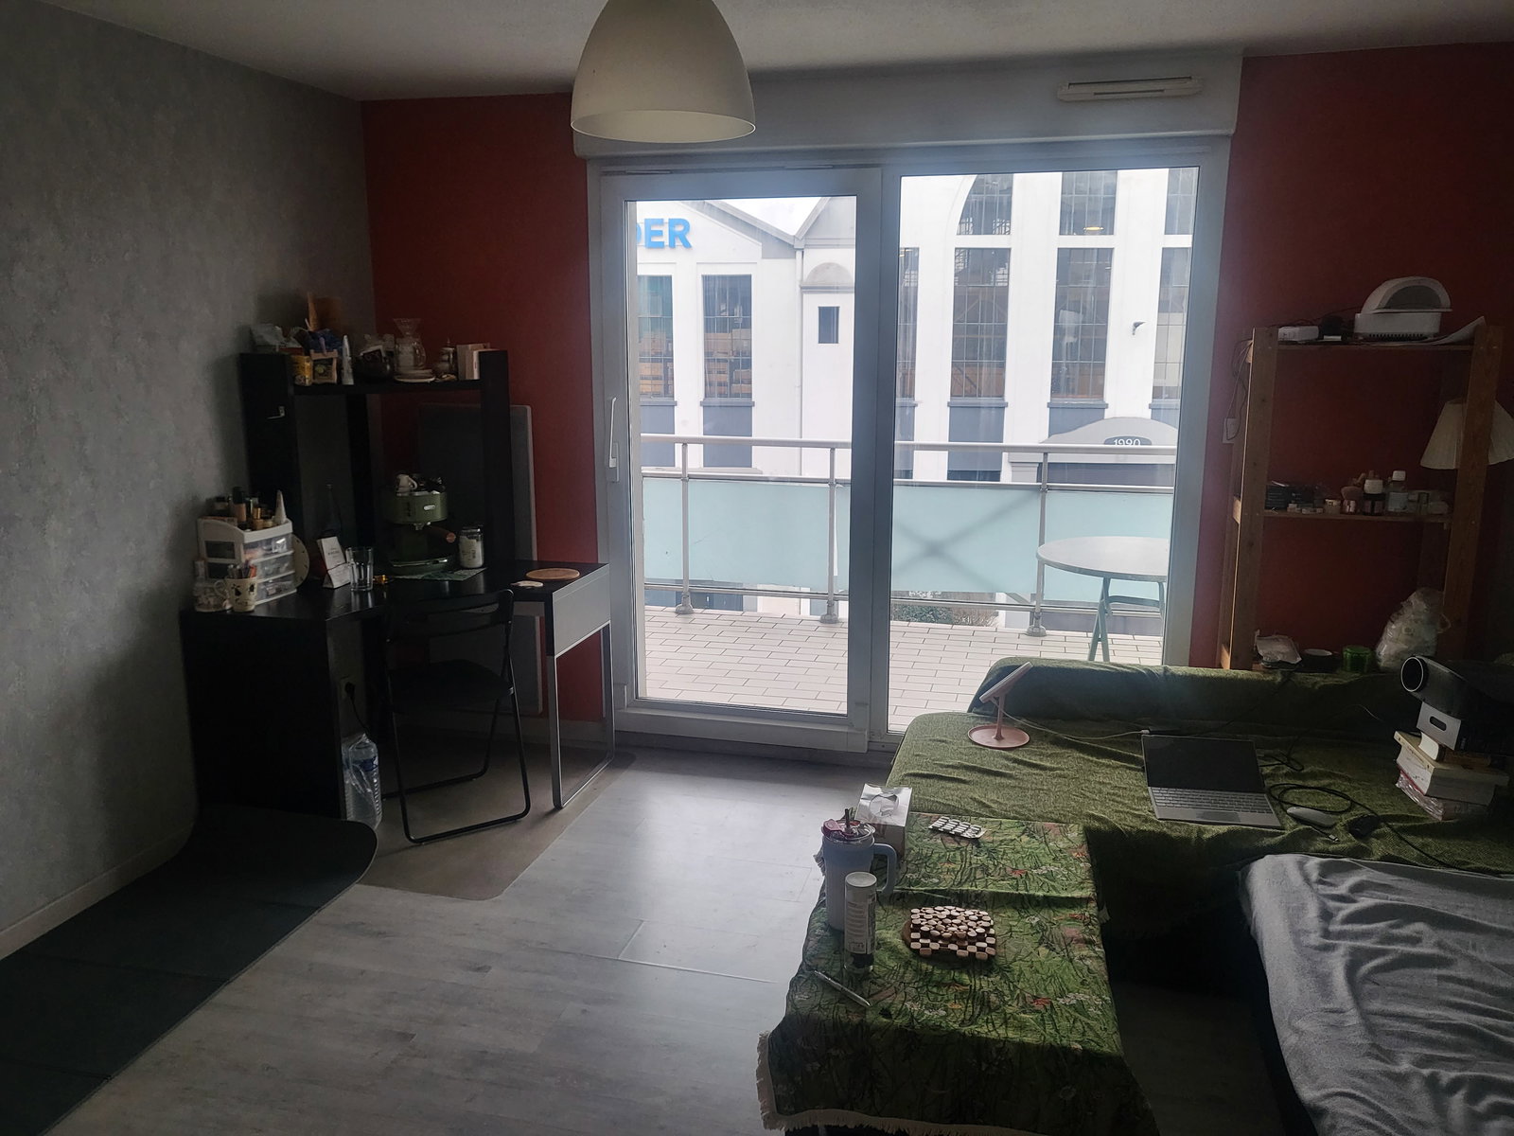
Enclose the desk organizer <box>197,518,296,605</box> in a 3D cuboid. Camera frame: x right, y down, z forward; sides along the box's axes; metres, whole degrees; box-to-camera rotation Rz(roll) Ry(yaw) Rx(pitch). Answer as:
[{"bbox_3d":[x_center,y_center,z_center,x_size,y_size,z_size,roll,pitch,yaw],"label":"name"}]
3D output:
[{"bbox_3d":[-1.600,-0.039,3.580,0.165,0.265,0.226,3,12,14],"label":"desk organizer"}]

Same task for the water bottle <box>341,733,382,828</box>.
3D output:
[{"bbox_3d":[-1.278,0.683,3.692,0.100,0.310,0.100,3,12,14],"label":"water bottle"}]

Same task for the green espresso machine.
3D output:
[{"bbox_3d":[-1.216,-0.152,4.032,0.245,0.300,0.290,-8,15,-34],"label":"green espresso machine"}]

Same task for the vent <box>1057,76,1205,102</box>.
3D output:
[{"bbox_3d":[1.129,-1.444,3.437,0.420,0.048,0.035,3,12,14],"label":"vent"}]

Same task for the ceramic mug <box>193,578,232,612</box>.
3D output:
[{"bbox_3d":[-1.648,0.080,3.446,0.100,0.088,0.088,3,12,14],"label":"ceramic mug"}]

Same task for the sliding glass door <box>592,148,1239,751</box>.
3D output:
[{"bbox_3d":[0.446,-0.340,3.961,2.075,2.091,0.100,3,12,14],"label":"sliding glass door"}]

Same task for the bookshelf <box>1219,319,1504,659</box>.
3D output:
[{"bbox_3d":[1.805,0.066,3.519,0.640,1.590,0.280,3,12,14],"label":"bookshelf"}]

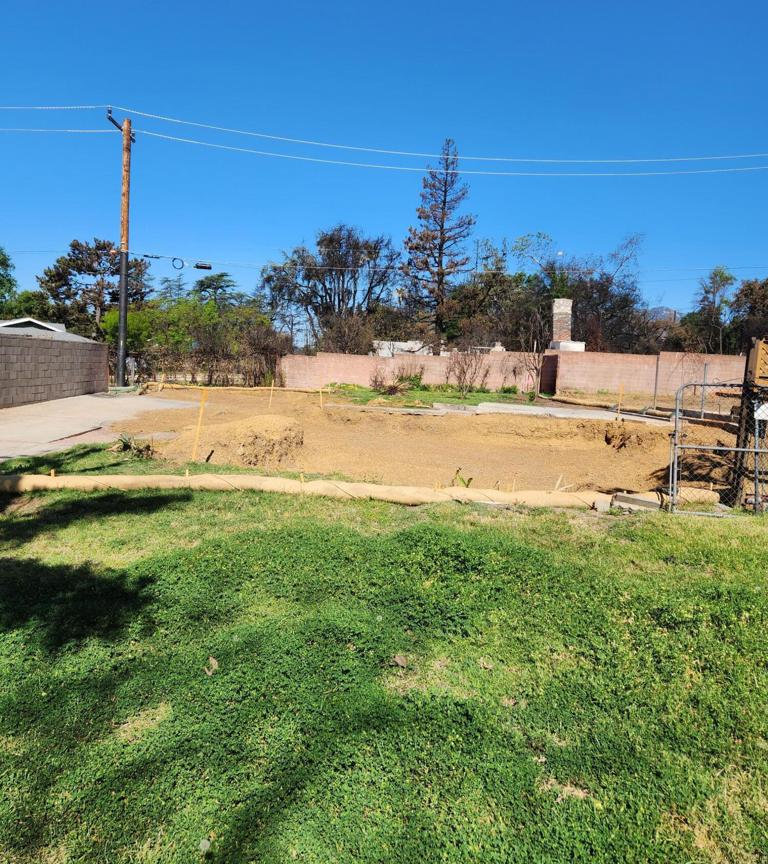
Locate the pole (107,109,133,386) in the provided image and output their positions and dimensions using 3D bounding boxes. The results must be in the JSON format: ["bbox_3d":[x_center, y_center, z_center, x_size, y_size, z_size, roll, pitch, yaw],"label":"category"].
[{"bbox_3d":[-10.581,-7.259,27.300,1.000,11.060,0.500,0,6,-21],"label":"pole"}]

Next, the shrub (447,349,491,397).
[{"bbox_3d":[3.300,-2.300,27.300,1.750,1.930,1.600,3,6,7],"label":"shrub"}]

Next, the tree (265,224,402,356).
[{"bbox_3d":[-3.975,-9.839,52.000,10.300,11.750,9.000,2,6,-5],"label":"tree"}]

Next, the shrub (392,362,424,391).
[{"bbox_3d":[1.088,-2.508,31.000,1.450,1.310,1.200,2,6,2],"label":"shrub"}]

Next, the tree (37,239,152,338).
[{"bbox_3d":[-20.413,-8.881,48.000,8.200,9.330,7.500,0,6,-23],"label":"tree"}]

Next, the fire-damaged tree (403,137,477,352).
[{"bbox_3d":[4.087,-12.355,50.000,5.600,17.770,5.500,3,6,4],"label":"fire-damaged tree"}]

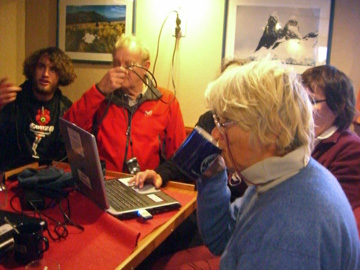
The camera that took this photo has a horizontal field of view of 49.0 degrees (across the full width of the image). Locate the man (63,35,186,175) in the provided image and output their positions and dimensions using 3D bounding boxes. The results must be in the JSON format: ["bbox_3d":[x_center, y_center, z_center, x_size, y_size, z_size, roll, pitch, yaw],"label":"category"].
[{"bbox_3d":[-0.305,0.203,1.773,0.580,1.300,0.680,5,10,13],"label":"man"}]

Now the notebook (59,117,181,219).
[{"bbox_3d":[-0.217,0.098,1.400,0.312,0.273,0.357,-3,11,-32],"label":"notebook"}]

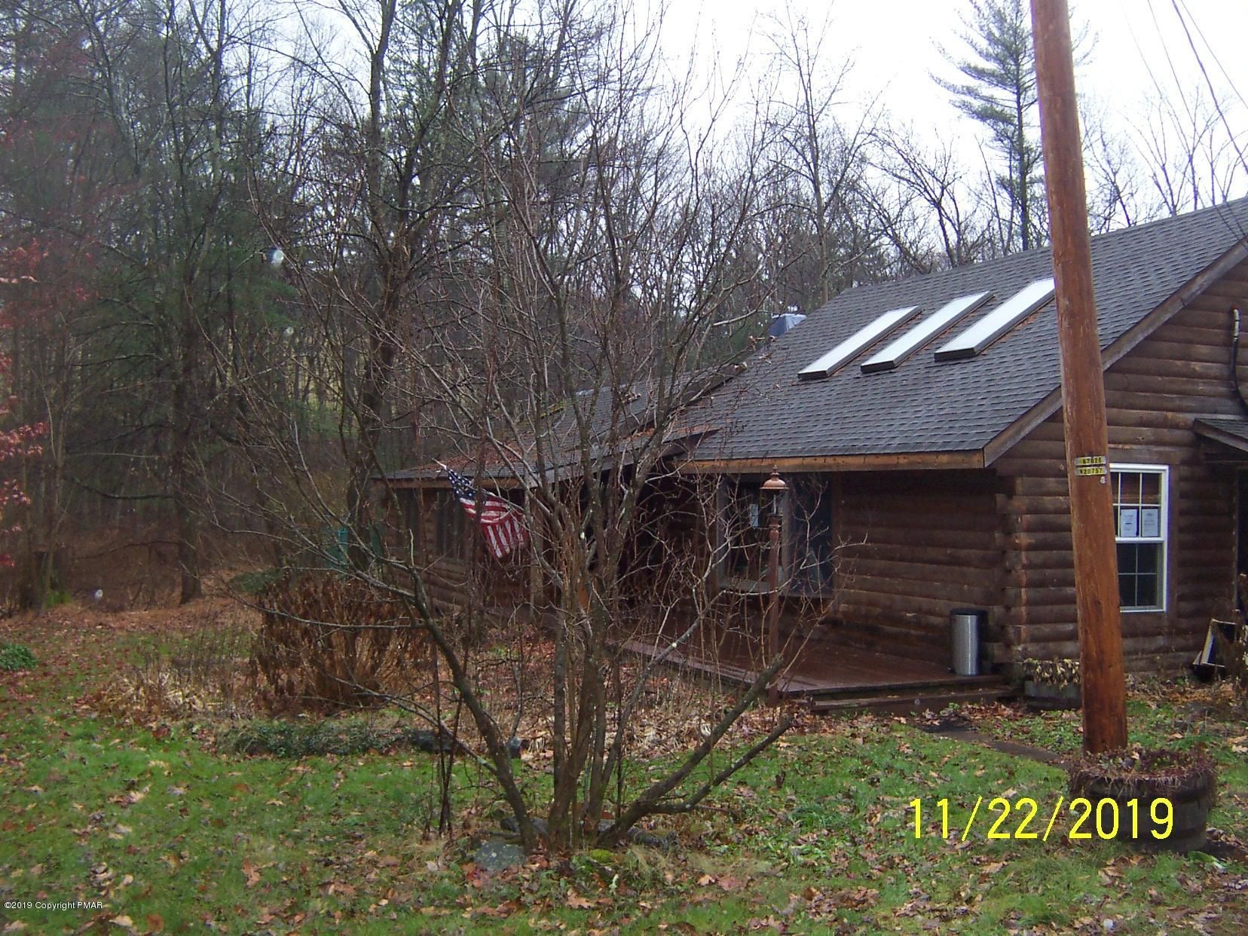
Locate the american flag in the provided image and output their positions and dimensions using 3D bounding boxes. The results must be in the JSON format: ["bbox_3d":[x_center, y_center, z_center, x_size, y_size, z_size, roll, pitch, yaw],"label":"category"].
[{"bbox_3d":[-1.673,0.540,15.800,0.970,1.140,0.270,1,-1,-26],"label":"american flag"}]

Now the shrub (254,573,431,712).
[{"bbox_3d":[-2.470,1.481,11.300,1.420,1.140,1.300,1,-1,-13],"label":"shrub"}]

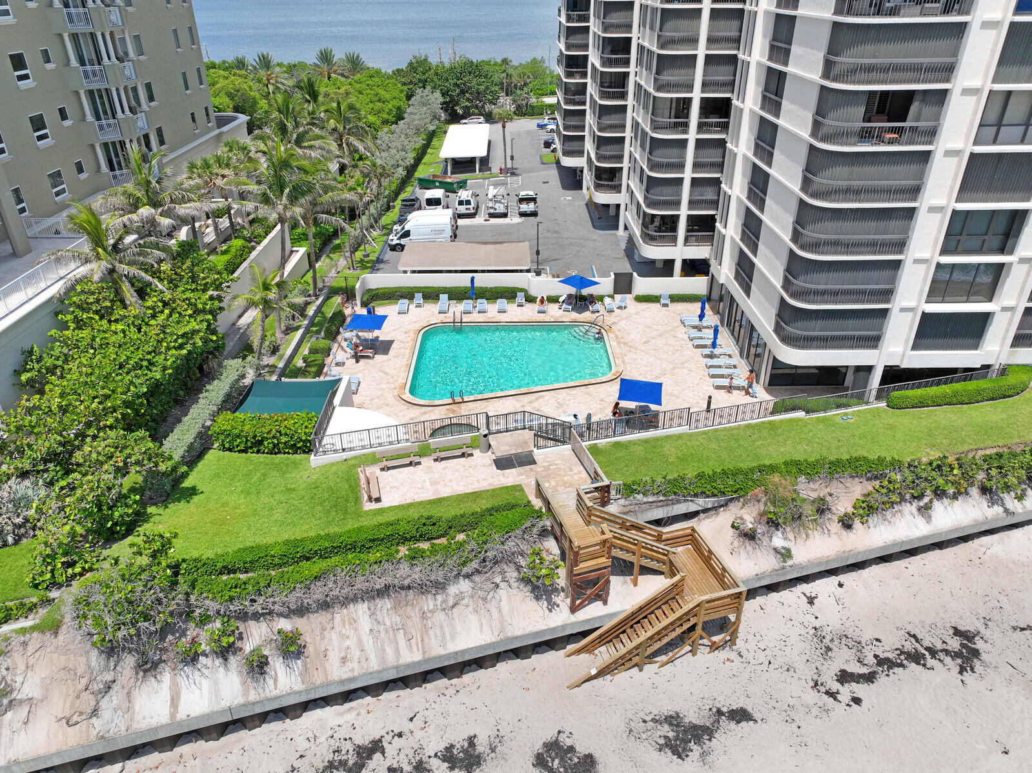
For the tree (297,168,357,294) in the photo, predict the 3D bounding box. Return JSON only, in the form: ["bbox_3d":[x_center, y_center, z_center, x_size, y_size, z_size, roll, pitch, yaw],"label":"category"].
[{"bbox_3d":[-14.921,-11.312,53.460,5.300,9.500,5.300,0,30,0],"label":"tree"}]

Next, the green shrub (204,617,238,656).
[{"bbox_3d":[-11.766,9.953,28.499,1.330,1.182,1.231,-1,30,0],"label":"green shrub"}]

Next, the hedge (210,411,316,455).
[{"bbox_3d":[-13.205,2.440,37.910,5.319,1.359,1.872,0,30,1],"label":"hedge"}]

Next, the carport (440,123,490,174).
[{"bbox_3d":[-6.706,-32.790,98.424,6.000,2.500,21.200,0,30,0],"label":"carport"}]

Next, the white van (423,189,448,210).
[{"bbox_3d":[-8.322,-19.604,75.230,2.050,2.350,5.400,0,30,1],"label":"white van"}]

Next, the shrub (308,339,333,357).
[{"bbox_3d":[-12.498,-2.321,45.858,1.350,0.800,1.250,0,30,0],"label":"shrub"}]

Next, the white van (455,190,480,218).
[{"bbox_3d":[-5.125,-19.502,75.676,2.050,2.200,5.450,0,30,0],"label":"white van"}]

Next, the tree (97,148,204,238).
[{"bbox_3d":[-23.140,-10.300,46.089,6.600,9.929,6.600,-1,30,0],"label":"tree"}]

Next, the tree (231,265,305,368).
[{"bbox_3d":[-14.897,-4.206,43.327,4.531,6.368,4.531,-1,30,0],"label":"tree"}]

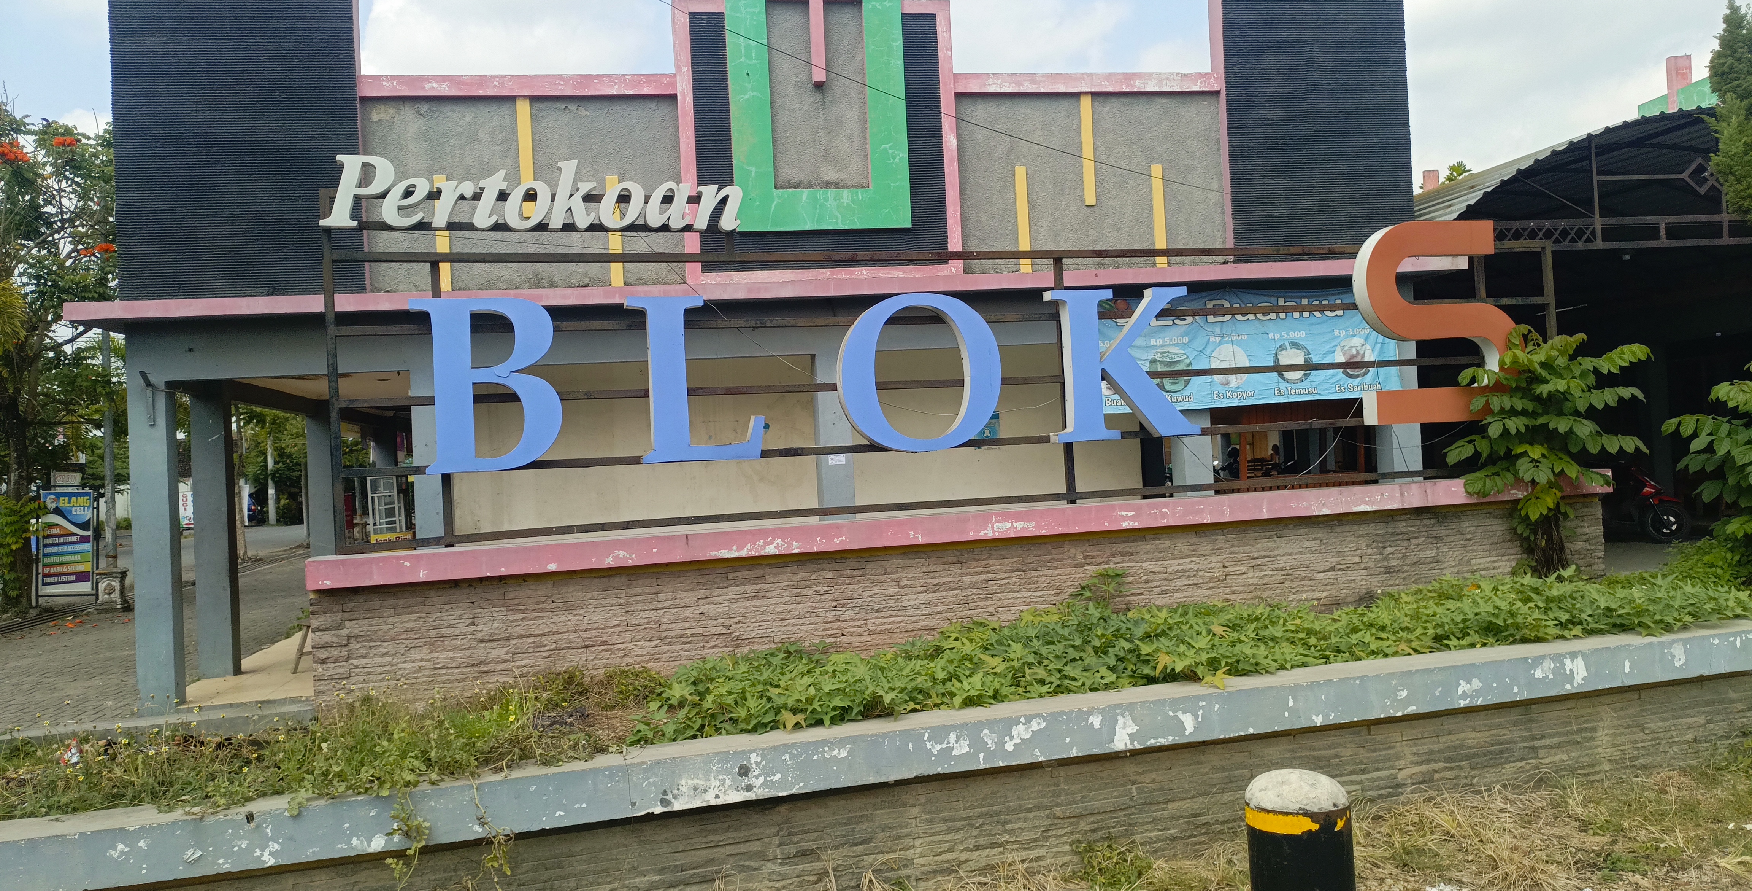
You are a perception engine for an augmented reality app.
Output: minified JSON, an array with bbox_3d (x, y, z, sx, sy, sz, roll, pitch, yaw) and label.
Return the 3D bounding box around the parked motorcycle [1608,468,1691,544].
[{"bbox_3d":[9.542,0.762,16.560,1.870,1.060,0.680,-4,-1,25],"label":"parked motorcycle"}]

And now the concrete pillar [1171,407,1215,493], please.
[{"bbox_3d":[2.699,0.361,10.666,0.250,2.430,0.260,-3,-1,-9],"label":"concrete pillar"}]

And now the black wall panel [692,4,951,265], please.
[{"bbox_3d":[-0.452,-2.417,10.124,1.977,2.046,0.160,-3,-1,-9],"label":"black wall panel"}]

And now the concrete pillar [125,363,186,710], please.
[{"bbox_3d":[-5.326,0.741,9.390,0.268,2.430,0.230,-3,-1,-9],"label":"concrete pillar"}]

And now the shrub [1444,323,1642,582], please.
[{"bbox_3d":[5.803,0.093,10.909,1.580,2.200,1.350,-3,-1,-10],"label":"shrub"}]

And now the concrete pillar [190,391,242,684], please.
[{"bbox_3d":[-6.178,0.855,11.855,0.285,2.588,0.275,-3,-1,-10],"label":"concrete pillar"}]

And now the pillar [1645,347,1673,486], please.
[{"bbox_3d":[10.524,-0.054,17.090,0.290,2.624,0.290,-3,-1,-10],"label":"pillar"}]

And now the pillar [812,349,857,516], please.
[{"bbox_3d":[-0.334,0.488,11.152,0.285,2.588,0.285,-3,-1,-10],"label":"pillar"}]

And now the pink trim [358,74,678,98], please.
[{"bbox_3d":[-2.779,-2.800,9.944,2.371,0.178,0.180,-3,-1,-9],"label":"pink trim"}]

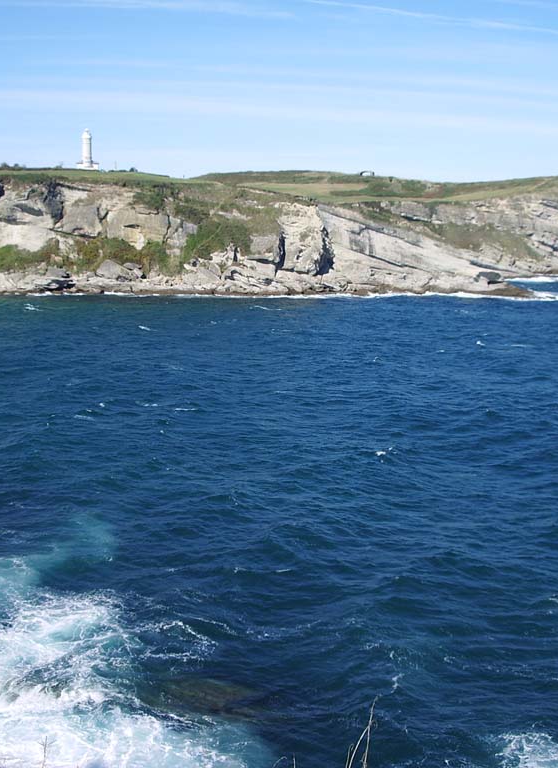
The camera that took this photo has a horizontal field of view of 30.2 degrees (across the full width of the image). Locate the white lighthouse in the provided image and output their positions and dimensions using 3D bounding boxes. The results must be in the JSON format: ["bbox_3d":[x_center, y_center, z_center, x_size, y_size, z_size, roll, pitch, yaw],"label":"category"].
[{"bbox_3d":[-139.195,-170.722,754.003,16.000,30.200,16.000,0,9,-10],"label":"white lighthouse"}]

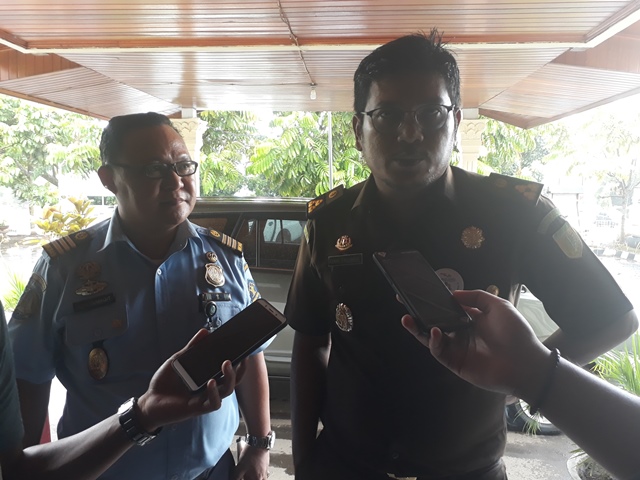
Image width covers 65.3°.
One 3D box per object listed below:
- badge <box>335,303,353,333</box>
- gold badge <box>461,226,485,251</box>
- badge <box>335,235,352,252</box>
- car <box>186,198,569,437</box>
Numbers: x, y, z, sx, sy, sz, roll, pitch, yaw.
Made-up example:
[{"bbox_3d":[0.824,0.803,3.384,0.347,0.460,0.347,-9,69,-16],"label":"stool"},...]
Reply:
[{"bbox_3d":[0.040,0.131,0.840,0.036,0.049,0.008,-11,-11,36],"label":"badge"},{"bbox_3d":[0.241,-0.002,0.790,0.037,0.037,0.008,0,-12,17],"label":"gold badge"},{"bbox_3d":[0.040,0.006,0.840,0.032,0.025,0.008,-3,-13,30],"label":"badge"},{"bbox_3d":[0.452,0.483,4.718,4.400,1.770,1.780,1,6,7],"label":"car"}]

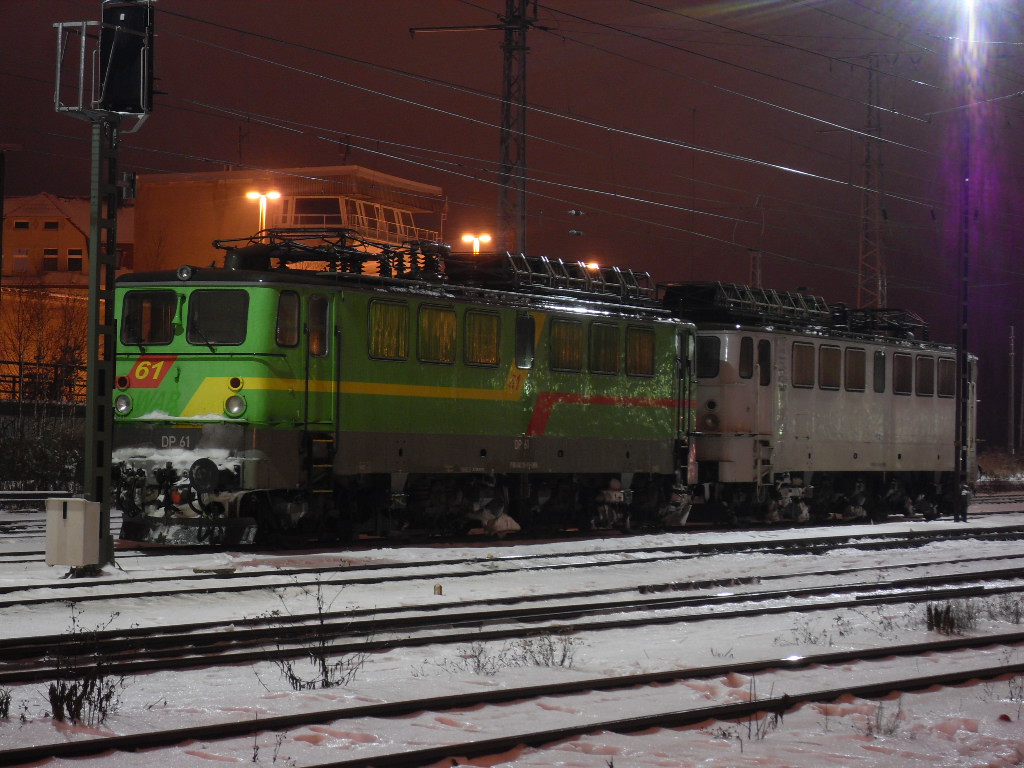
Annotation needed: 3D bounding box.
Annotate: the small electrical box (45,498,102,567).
[{"bbox_3d":[-4.739,1.590,32.646,0.480,0.690,0.300,0,-1,26],"label":"small electrical box"}]

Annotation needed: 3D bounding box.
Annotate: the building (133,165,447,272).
[{"bbox_3d":[-11.617,-3.154,157.645,12.328,15.128,12.230,1,-1,19],"label":"building"}]

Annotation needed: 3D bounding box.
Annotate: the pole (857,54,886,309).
[{"bbox_3d":[14.257,-4.472,119.999,1.000,17.264,1.000,0,-1,26],"label":"pole"}]

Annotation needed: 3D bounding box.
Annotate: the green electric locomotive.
[{"bbox_3d":[-1.134,0.116,45.558,2.950,4.420,16.260,0,-1,26],"label":"green electric locomotive"}]

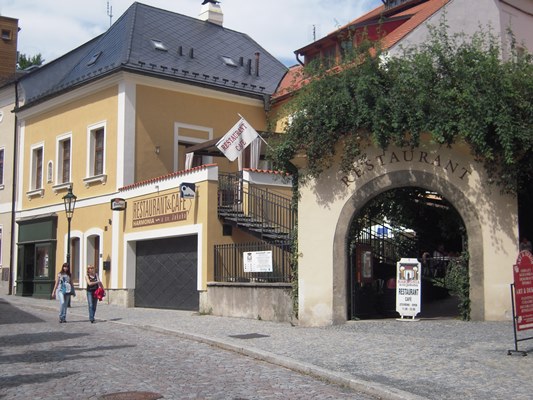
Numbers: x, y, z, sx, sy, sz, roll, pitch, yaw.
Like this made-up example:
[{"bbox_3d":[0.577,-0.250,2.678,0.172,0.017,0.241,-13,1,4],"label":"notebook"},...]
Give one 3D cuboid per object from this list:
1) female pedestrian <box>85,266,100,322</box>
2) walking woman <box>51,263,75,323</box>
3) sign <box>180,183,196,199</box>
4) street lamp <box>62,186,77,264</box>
[{"bbox_3d":[-4.877,2.662,21.790,0.540,1.624,0.420,1,-6,-13],"label":"female pedestrian"},{"bbox_3d":[-5.722,2.627,21.793,0.620,1.677,0.440,2,-7,-14],"label":"walking woman"},{"bbox_3d":[-2.208,-0.263,21.800,0.410,0.430,0.110,4,-8,-33],"label":"sign"},{"bbox_3d":[-6.776,1.589,26.733,0.460,4.234,0.460,5,-8,-40],"label":"street lamp"}]

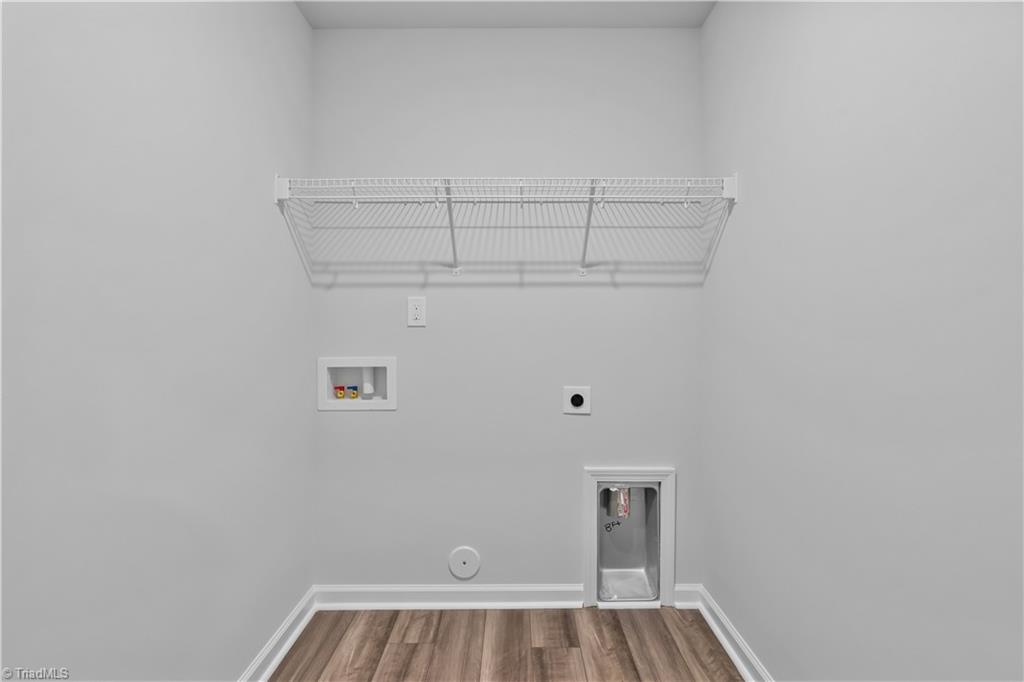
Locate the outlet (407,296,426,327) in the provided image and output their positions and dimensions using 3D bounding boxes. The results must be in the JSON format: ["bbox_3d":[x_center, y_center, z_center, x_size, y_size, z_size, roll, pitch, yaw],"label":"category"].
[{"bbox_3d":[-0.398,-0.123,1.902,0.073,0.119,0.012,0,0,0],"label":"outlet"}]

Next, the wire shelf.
[{"bbox_3d":[-0.021,-0.420,1.757,1.630,0.320,0.300,0,0,0],"label":"wire shelf"}]

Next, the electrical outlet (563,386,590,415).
[{"bbox_3d":[0.273,0.248,1.901,0.116,0.117,0.015,0,0,0],"label":"electrical outlet"}]

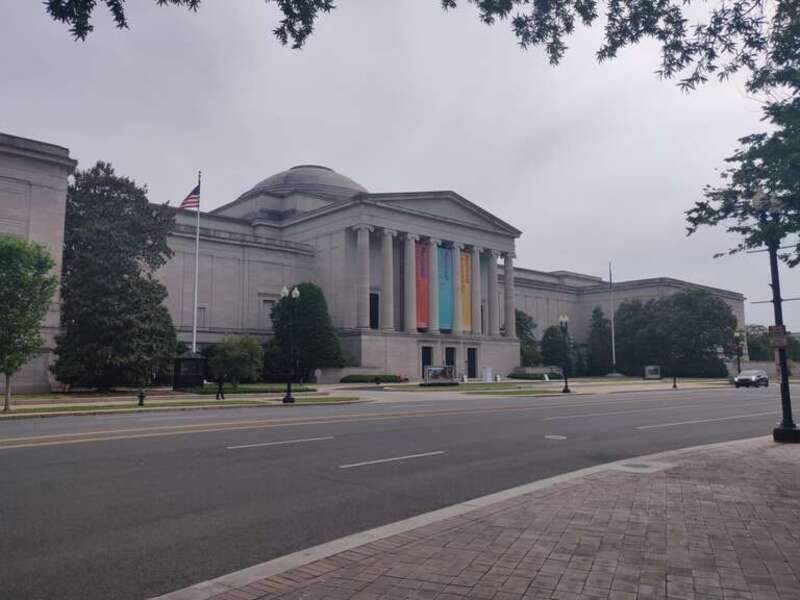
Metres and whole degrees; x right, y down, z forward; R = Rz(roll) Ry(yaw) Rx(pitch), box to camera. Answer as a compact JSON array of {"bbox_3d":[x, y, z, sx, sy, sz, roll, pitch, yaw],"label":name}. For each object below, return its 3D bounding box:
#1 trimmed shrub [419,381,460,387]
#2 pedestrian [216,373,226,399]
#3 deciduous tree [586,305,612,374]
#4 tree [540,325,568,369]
[{"bbox_3d":[3.756,8.035,54.945,4.200,0.450,1.100,6,-9,-42],"label":"trimmed shrub"},{"bbox_3d":[-10.515,5.105,33.940,0.600,1.680,0.550,6,-9,-42],"label":"pedestrian"},{"bbox_3d":[45.104,9.135,129.803,5.800,15.200,5.800,6,-9,-42],"label":"deciduous tree"},{"bbox_3d":[32.130,10.367,119.597,5.800,10.400,5.800,6,-9,-42],"label":"tree"}]

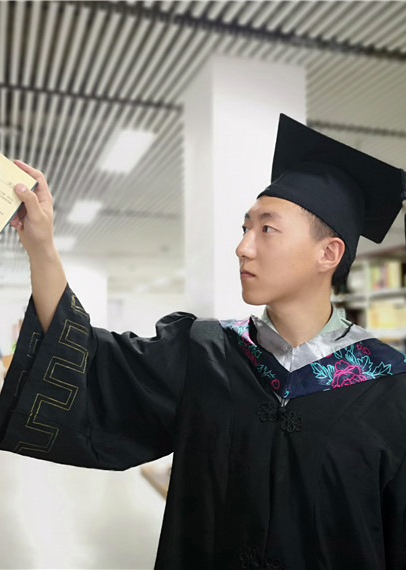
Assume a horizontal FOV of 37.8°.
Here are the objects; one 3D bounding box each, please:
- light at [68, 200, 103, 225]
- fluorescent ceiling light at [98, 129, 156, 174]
[{"bbox_3d":[-1.557,-0.974,7.754,0.300,0.080,1.200,2,-5,-19],"label":"light"},{"bbox_3d":[-0.682,-1.195,5.264,0.300,0.080,1.200,2,-5,-19],"label":"fluorescent ceiling light"}]

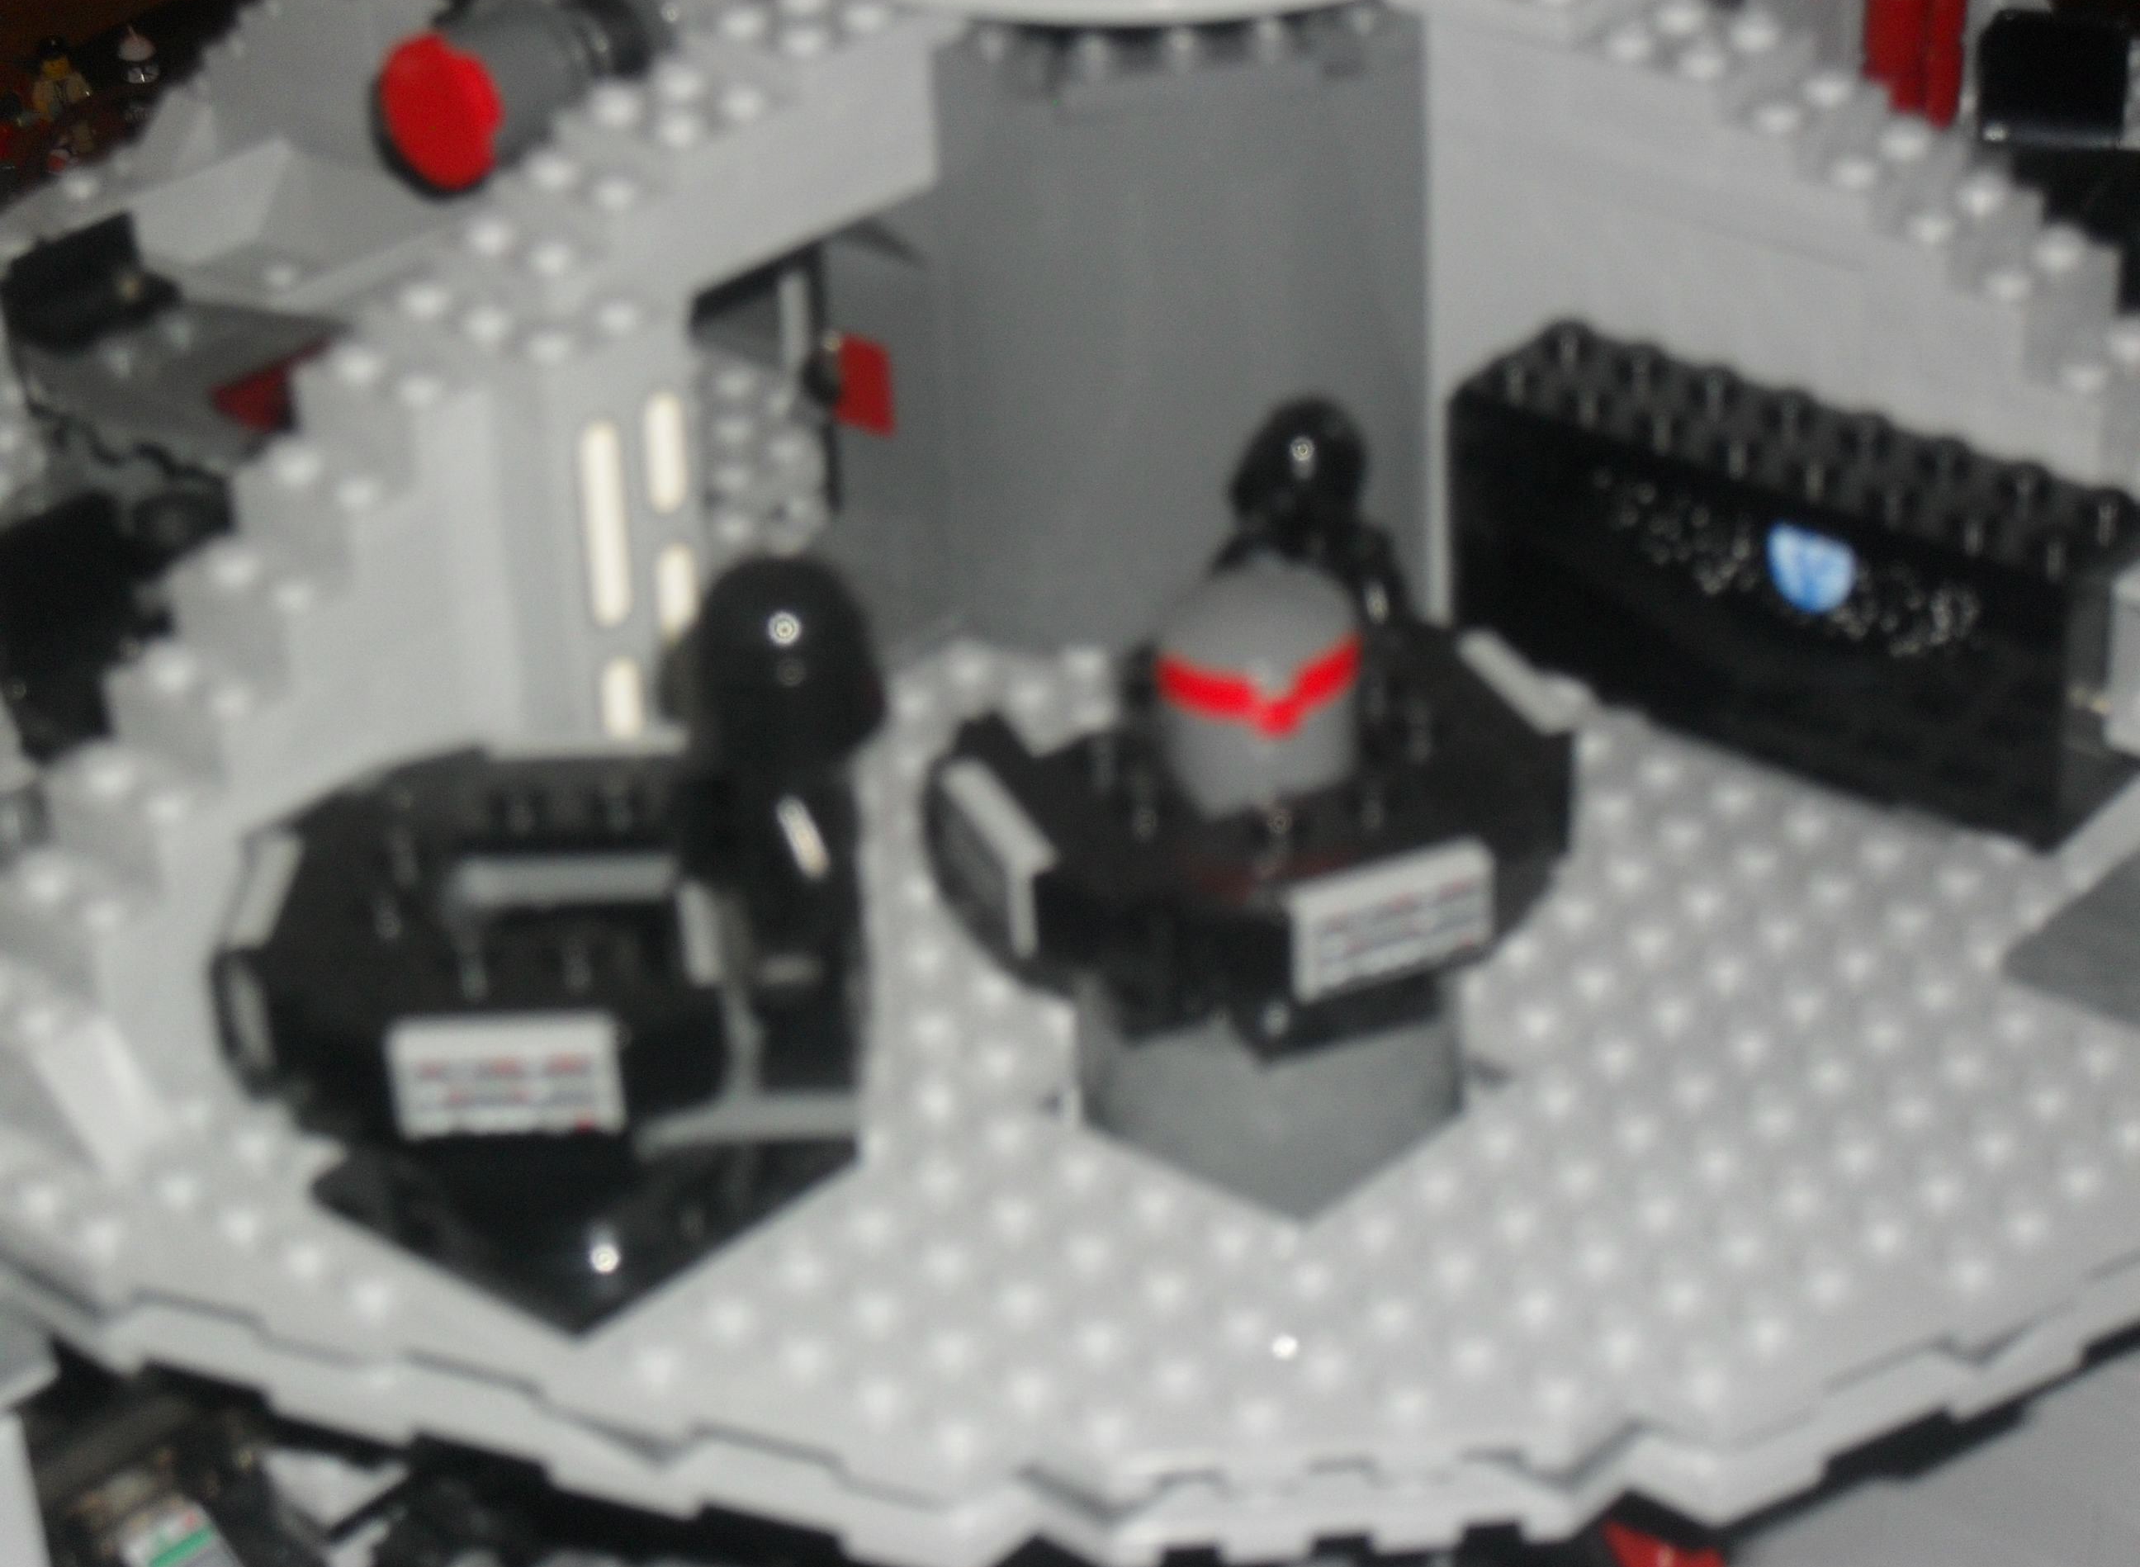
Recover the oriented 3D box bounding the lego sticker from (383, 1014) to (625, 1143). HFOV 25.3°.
[{"bbox_3d":[-0.042,0.022,0.357,0.016,0.008,0.003,-3,30,1],"label":"lego sticker"}]

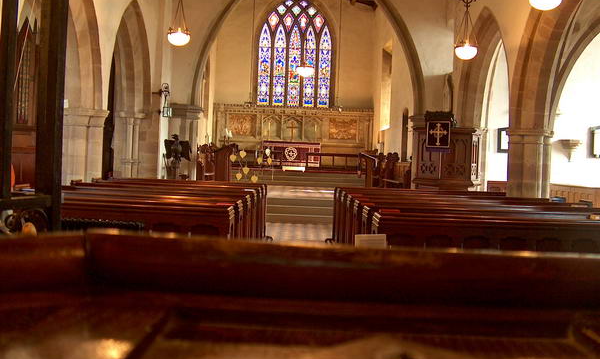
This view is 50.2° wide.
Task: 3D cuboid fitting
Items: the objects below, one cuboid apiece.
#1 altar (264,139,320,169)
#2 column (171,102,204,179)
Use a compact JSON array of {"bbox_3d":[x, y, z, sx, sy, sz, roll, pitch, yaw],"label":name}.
[{"bbox_3d":[-0.306,-0.925,24.500,2.150,0.980,0.800,2,2,0],"label":"altar"},{"bbox_3d":[-2.546,-0.566,14.500,0.720,2.300,0.750,2,2,0],"label":"column"}]

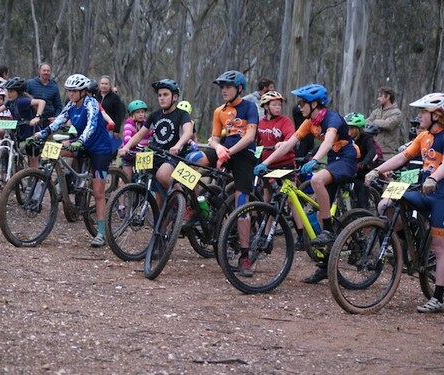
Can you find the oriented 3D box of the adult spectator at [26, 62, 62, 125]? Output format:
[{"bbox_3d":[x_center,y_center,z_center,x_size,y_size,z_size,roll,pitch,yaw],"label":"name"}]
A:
[{"bbox_3d":[-2.419,-0.815,19.000,0.550,1.770,0.360,3,5,6],"label":"adult spectator"}]

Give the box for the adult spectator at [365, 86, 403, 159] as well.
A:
[{"bbox_3d":[1.944,-0.338,17.300,0.420,1.780,0.520,2,5,-38],"label":"adult spectator"}]

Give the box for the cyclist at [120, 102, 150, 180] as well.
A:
[{"bbox_3d":[-0.975,-0.279,15.800,0.420,1.370,0.420,4,4,-10],"label":"cyclist"}]

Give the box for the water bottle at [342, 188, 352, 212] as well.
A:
[{"bbox_3d":[1.269,0.127,14.200,0.074,0.210,0.074,-12,34,9],"label":"water bottle"}]

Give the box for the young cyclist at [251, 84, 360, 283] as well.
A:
[{"bbox_3d":[0.719,-0.020,11.650,0.820,1.670,0.600,-1,6,-38],"label":"young cyclist"}]

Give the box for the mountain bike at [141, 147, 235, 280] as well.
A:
[{"bbox_3d":[-0.121,0.252,11.916,0.740,1.020,1.938,18,10,29],"label":"mountain bike"}]

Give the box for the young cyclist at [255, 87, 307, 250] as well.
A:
[{"bbox_3d":[0.529,-0.176,14.400,0.500,1.620,0.500,7,5,30],"label":"young cyclist"}]

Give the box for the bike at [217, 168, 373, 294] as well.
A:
[{"bbox_3d":[0.731,0.349,11.479,1.893,1.020,0.750,1,5,-43],"label":"bike"}]

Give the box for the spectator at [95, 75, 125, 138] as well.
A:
[{"bbox_3d":[-1.513,-0.631,18.200,0.500,1.640,0.300,6,4,8],"label":"spectator"}]

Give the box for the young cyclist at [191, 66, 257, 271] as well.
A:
[{"bbox_3d":[0.030,-0.120,12.050,0.560,1.750,0.600,6,5,33],"label":"young cyclist"}]

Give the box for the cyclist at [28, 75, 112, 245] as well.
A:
[{"bbox_3d":[-1.420,-0.260,13.400,0.580,1.620,0.710,5,5,27],"label":"cyclist"}]

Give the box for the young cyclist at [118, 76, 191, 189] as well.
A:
[{"bbox_3d":[-0.603,-0.190,13.100,0.620,1.620,0.720,6,5,31],"label":"young cyclist"}]

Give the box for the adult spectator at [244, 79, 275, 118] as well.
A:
[{"bbox_3d":[0.409,-0.450,17.100,0.360,1.750,0.500,-1,6,-37],"label":"adult spectator"}]

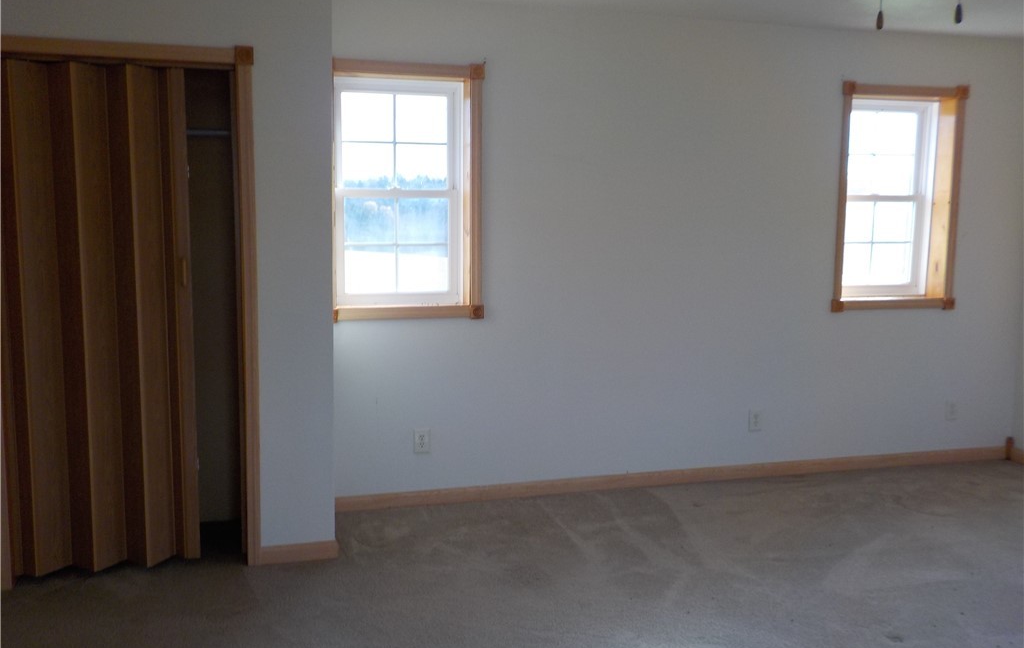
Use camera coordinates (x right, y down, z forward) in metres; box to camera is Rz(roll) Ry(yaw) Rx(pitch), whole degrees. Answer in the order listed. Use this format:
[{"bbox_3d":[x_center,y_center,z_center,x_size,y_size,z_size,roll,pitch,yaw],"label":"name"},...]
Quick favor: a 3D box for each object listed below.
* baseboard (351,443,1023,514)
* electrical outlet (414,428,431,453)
[{"bbox_3d":[1.054,0.816,4.784,4.028,0.078,0.016,-1,7,-16],"label":"baseboard"},{"bbox_3d":[-0.435,0.568,4.315,0.072,0.116,0.007,-1,7,-16],"label":"electrical outlet"}]

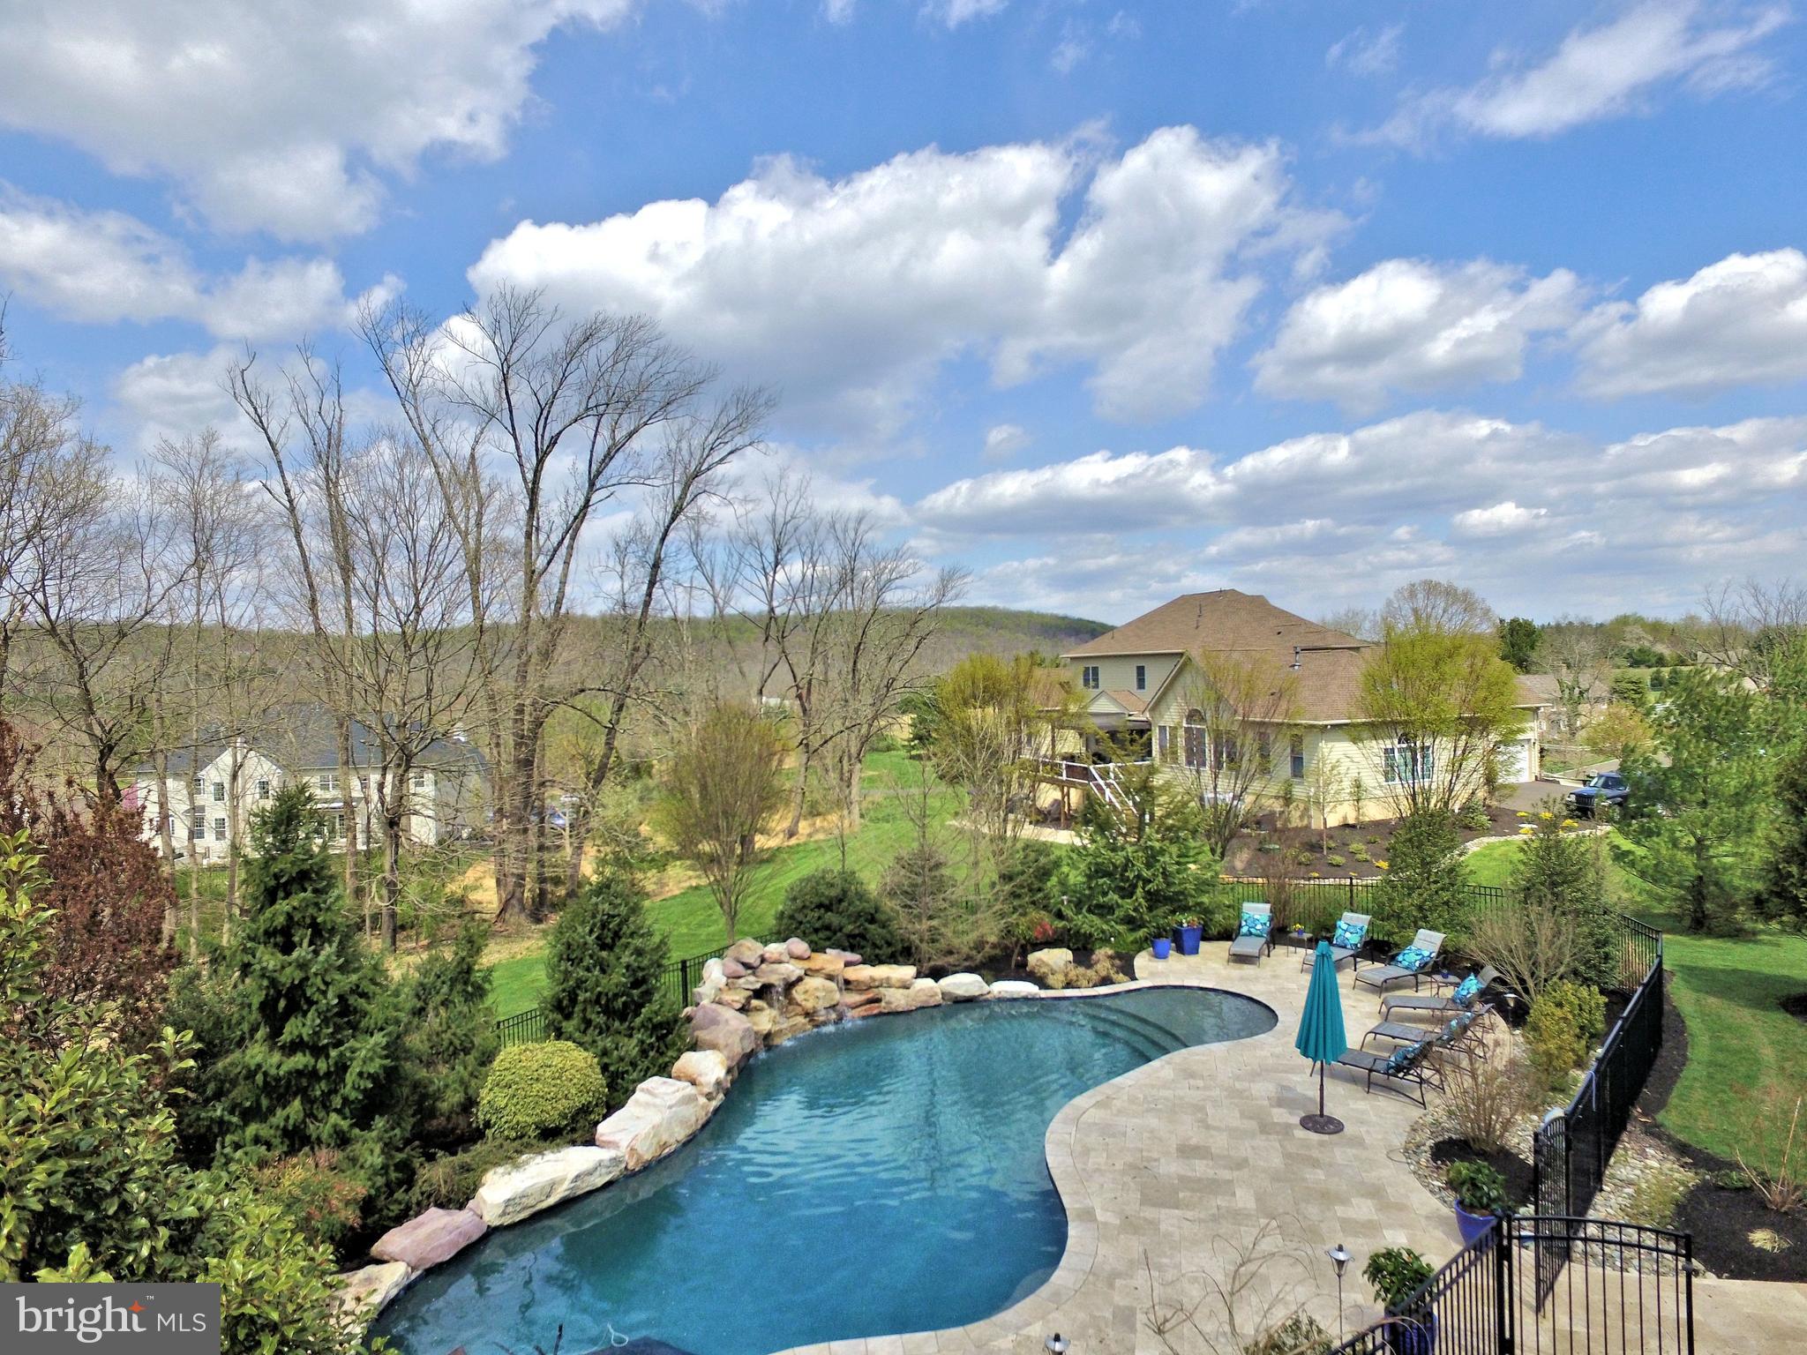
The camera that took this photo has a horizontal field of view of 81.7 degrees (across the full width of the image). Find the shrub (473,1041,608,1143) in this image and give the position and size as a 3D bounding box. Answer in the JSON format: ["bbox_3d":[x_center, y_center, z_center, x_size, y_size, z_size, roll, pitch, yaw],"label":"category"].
[{"bbox_3d":[-5.113,5.747,14.800,1.820,1.076,1.750,-2,1,0],"label":"shrub"}]

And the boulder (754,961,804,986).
[{"bbox_3d":[-2.166,5.140,18.100,0.860,0.340,0.600,-1,0,6],"label":"boulder"}]

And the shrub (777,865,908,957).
[{"bbox_3d":[-1.247,4.864,20.726,2.600,2.050,2.400,-1,0,0],"label":"shrub"}]

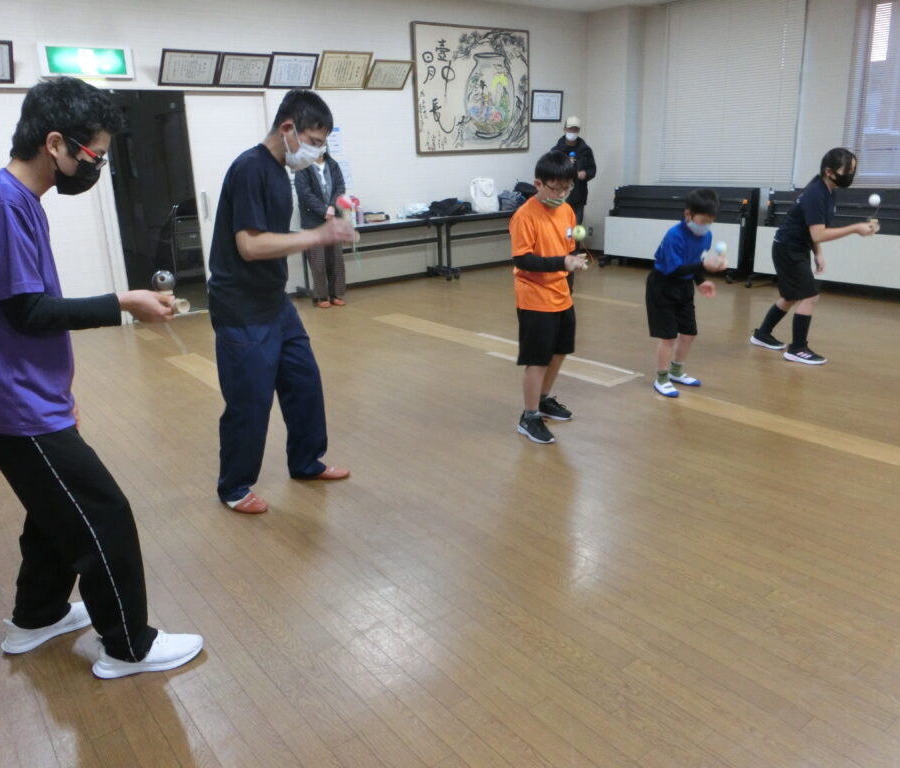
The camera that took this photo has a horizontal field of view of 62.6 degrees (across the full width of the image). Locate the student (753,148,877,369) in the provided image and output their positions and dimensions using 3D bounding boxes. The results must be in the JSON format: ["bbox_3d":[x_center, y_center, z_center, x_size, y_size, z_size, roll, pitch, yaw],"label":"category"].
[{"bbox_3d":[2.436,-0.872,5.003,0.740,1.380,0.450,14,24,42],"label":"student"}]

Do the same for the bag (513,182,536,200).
[{"bbox_3d":[0.930,-2.349,9.137,0.340,0.290,0.230,-15,21,-35],"label":"bag"}]

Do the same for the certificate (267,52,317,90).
[{"bbox_3d":[-1.537,-3.061,7.245,0.503,0.361,0.030,-15,57,-37],"label":"certificate"}]

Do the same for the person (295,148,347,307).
[{"bbox_3d":[-1.208,-1.548,7.064,0.290,1.590,0.450,13,23,41],"label":"person"}]

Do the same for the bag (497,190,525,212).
[{"bbox_3d":[0.718,-2.210,8.836,0.320,0.240,0.210,-15,21,-35],"label":"bag"}]

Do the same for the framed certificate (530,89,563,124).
[{"bbox_3d":[1.213,-3.482,9.284,0.520,0.365,0.030,-15,27,-35],"label":"framed certificate"}]

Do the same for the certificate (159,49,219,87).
[{"bbox_3d":[-2.329,-2.822,6.630,0.521,0.351,0.030,-15,62,-37],"label":"certificate"}]

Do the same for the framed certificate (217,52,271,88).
[{"bbox_3d":[-1.898,-2.905,6.843,0.471,0.335,0.030,-15,60,-35],"label":"framed certificate"}]

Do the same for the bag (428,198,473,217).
[{"bbox_3d":[0.012,-2.046,8.672,0.564,0.200,0.300,-15,22,-37],"label":"bag"}]

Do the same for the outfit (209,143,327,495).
[{"bbox_3d":[-0.758,-0.231,3.011,0.430,1.420,0.460,-3,17,-3],"label":"outfit"}]

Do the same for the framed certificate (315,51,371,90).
[{"bbox_3d":[-1.078,-3.209,7.589,0.591,0.398,0.030,-15,53,-37],"label":"framed certificate"}]

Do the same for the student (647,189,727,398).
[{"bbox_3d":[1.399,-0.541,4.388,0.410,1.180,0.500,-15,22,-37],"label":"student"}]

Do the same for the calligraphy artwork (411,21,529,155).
[{"bbox_3d":[0.279,-3.398,8.593,1.690,1.350,0.050,-15,22,-35],"label":"calligraphy artwork"}]

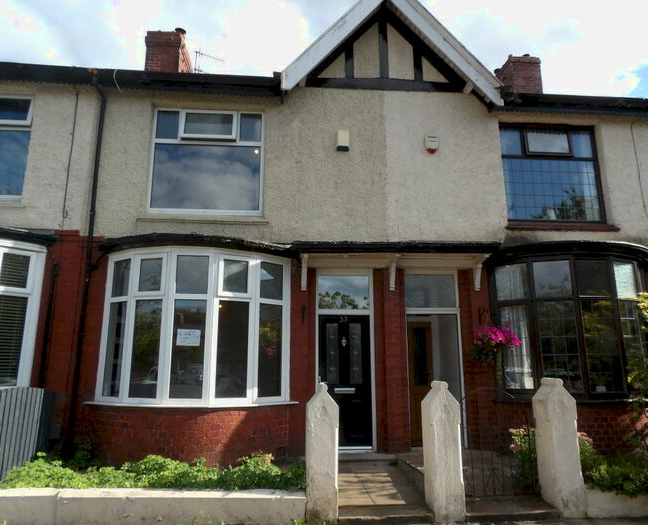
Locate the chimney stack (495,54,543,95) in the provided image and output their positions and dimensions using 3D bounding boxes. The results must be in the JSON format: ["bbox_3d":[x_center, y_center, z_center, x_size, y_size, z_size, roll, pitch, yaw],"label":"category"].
[{"bbox_3d":[5.256,-4.797,13.228,0.861,1.261,1.230,1,-12,-4],"label":"chimney stack"}]

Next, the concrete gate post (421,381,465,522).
[{"bbox_3d":[1.276,1.996,5.260,0.305,1.386,0.400,1,-12,-6],"label":"concrete gate post"}]

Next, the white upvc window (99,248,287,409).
[{"bbox_3d":[-1.757,0.874,6.618,2.630,2.020,0.740,1,-12,-6],"label":"white upvc window"}]

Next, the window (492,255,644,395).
[{"bbox_3d":[3.930,0.962,7.294,2.644,2.060,0.758,1,-12,-4],"label":"window"}]

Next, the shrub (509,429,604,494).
[{"bbox_3d":[2.753,2.315,5.833,0.950,0.700,0.750,1,-12,-6],"label":"shrub"}]

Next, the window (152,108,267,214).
[{"bbox_3d":[-1.865,-1.624,7.846,1.763,1.775,0.082,1,-12,-4],"label":"window"}]

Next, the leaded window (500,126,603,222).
[{"bbox_3d":[3.887,-1.547,8.330,1.844,1.785,0.120,1,-12,-6],"label":"leaded window"}]

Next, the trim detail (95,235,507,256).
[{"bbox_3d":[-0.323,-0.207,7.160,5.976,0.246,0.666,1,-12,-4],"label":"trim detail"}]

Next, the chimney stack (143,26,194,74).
[{"bbox_3d":[-4.031,-5.157,12.671,0.881,1.415,1.332,1,-12,-4],"label":"chimney stack"}]

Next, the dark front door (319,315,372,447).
[{"bbox_3d":[0.318,1.776,7.353,0.797,1.934,0.072,1,-12,-4],"label":"dark front door"}]

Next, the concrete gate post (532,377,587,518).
[{"bbox_3d":[2.600,2.020,5.391,0.287,1.391,0.400,1,-12,-6],"label":"concrete gate post"}]

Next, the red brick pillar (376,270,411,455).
[{"bbox_3d":[1.021,1.444,7.400,0.465,2.751,0.280,1,-12,-6],"label":"red brick pillar"}]

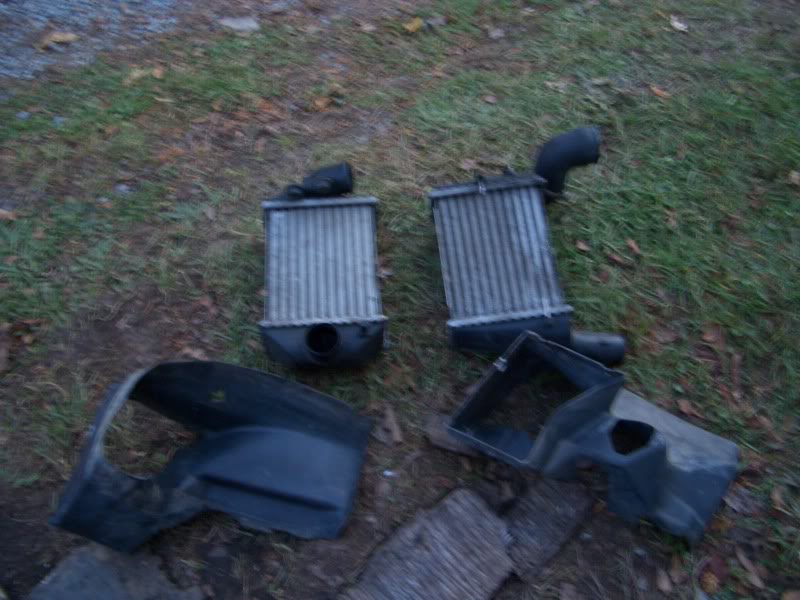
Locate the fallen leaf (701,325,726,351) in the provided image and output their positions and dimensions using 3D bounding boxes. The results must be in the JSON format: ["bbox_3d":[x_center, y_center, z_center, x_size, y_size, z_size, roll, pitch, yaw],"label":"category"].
[{"bbox_3d":[0.541,0.065,1.397,0.032,0.015,0.042,27,64,16],"label":"fallen leaf"}]

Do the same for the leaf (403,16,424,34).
[{"bbox_3d":[0.030,-0.610,1.798,0.055,0.015,0.037,-40,67,-19],"label":"leaf"}]

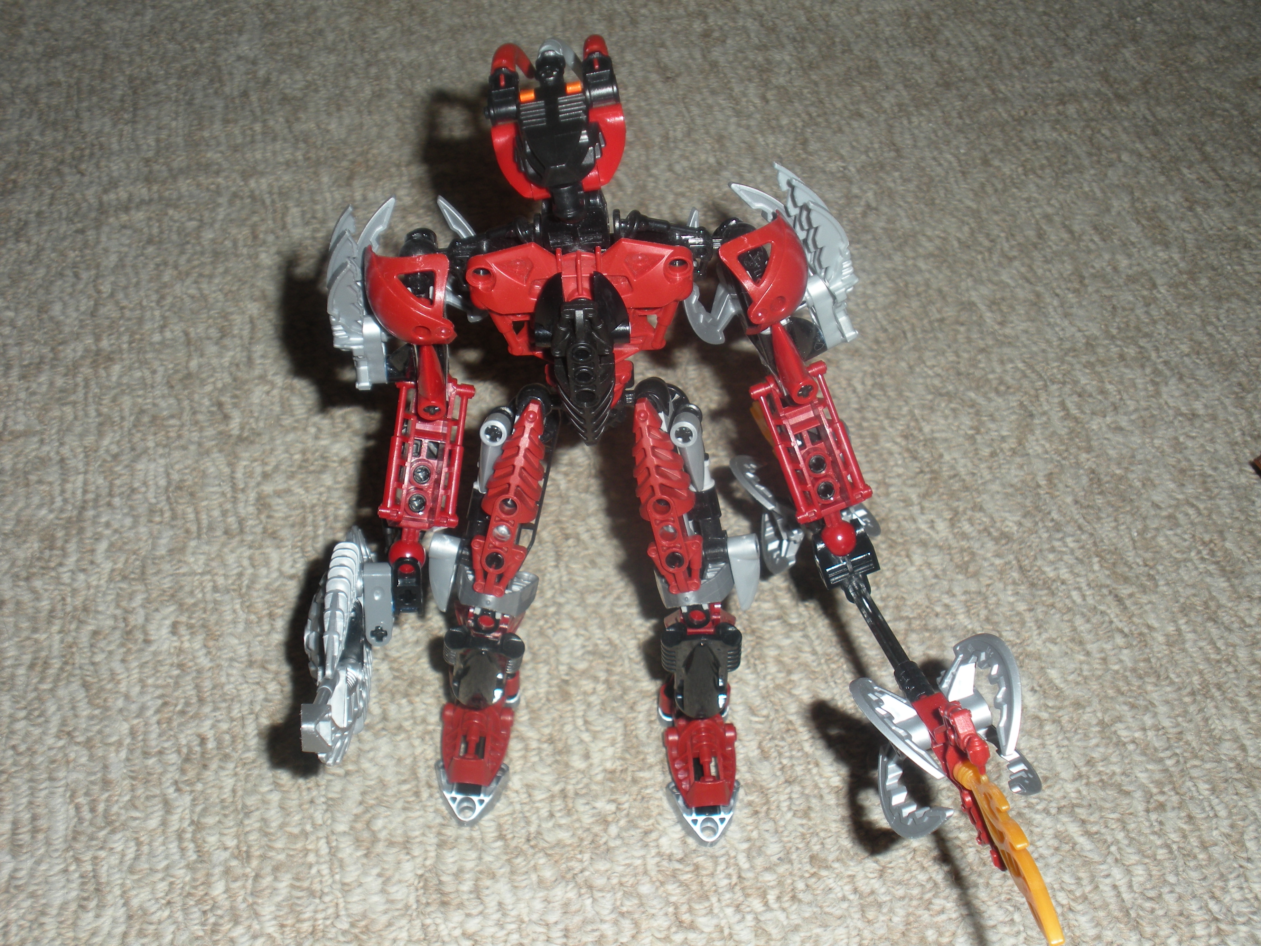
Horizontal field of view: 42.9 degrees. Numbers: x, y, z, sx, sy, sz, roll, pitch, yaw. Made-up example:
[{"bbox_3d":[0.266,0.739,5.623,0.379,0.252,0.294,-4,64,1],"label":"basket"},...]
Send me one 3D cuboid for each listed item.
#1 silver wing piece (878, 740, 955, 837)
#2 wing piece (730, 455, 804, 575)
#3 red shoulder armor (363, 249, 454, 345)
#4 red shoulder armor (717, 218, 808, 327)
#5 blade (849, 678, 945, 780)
[{"bbox_3d":[0.080,0.087,0.447,0.021,0.010,0.029,-34,53,11],"label":"silver wing piece"},{"bbox_3d":[0.044,0.014,0.510,0.018,0.020,0.033,-16,52,-13],"label":"wing piece"},{"bbox_3d":[-0.056,-0.045,0.408,0.022,0.024,0.015,10,39,11],"label":"red shoulder armor"},{"bbox_3d":[0.034,-0.052,0.413,0.022,0.024,0.015,-28,33,1],"label":"red shoulder armor"},{"bbox_3d":[0.073,0.070,0.437,0.034,0.011,0.019,47,36,18],"label":"blade"}]

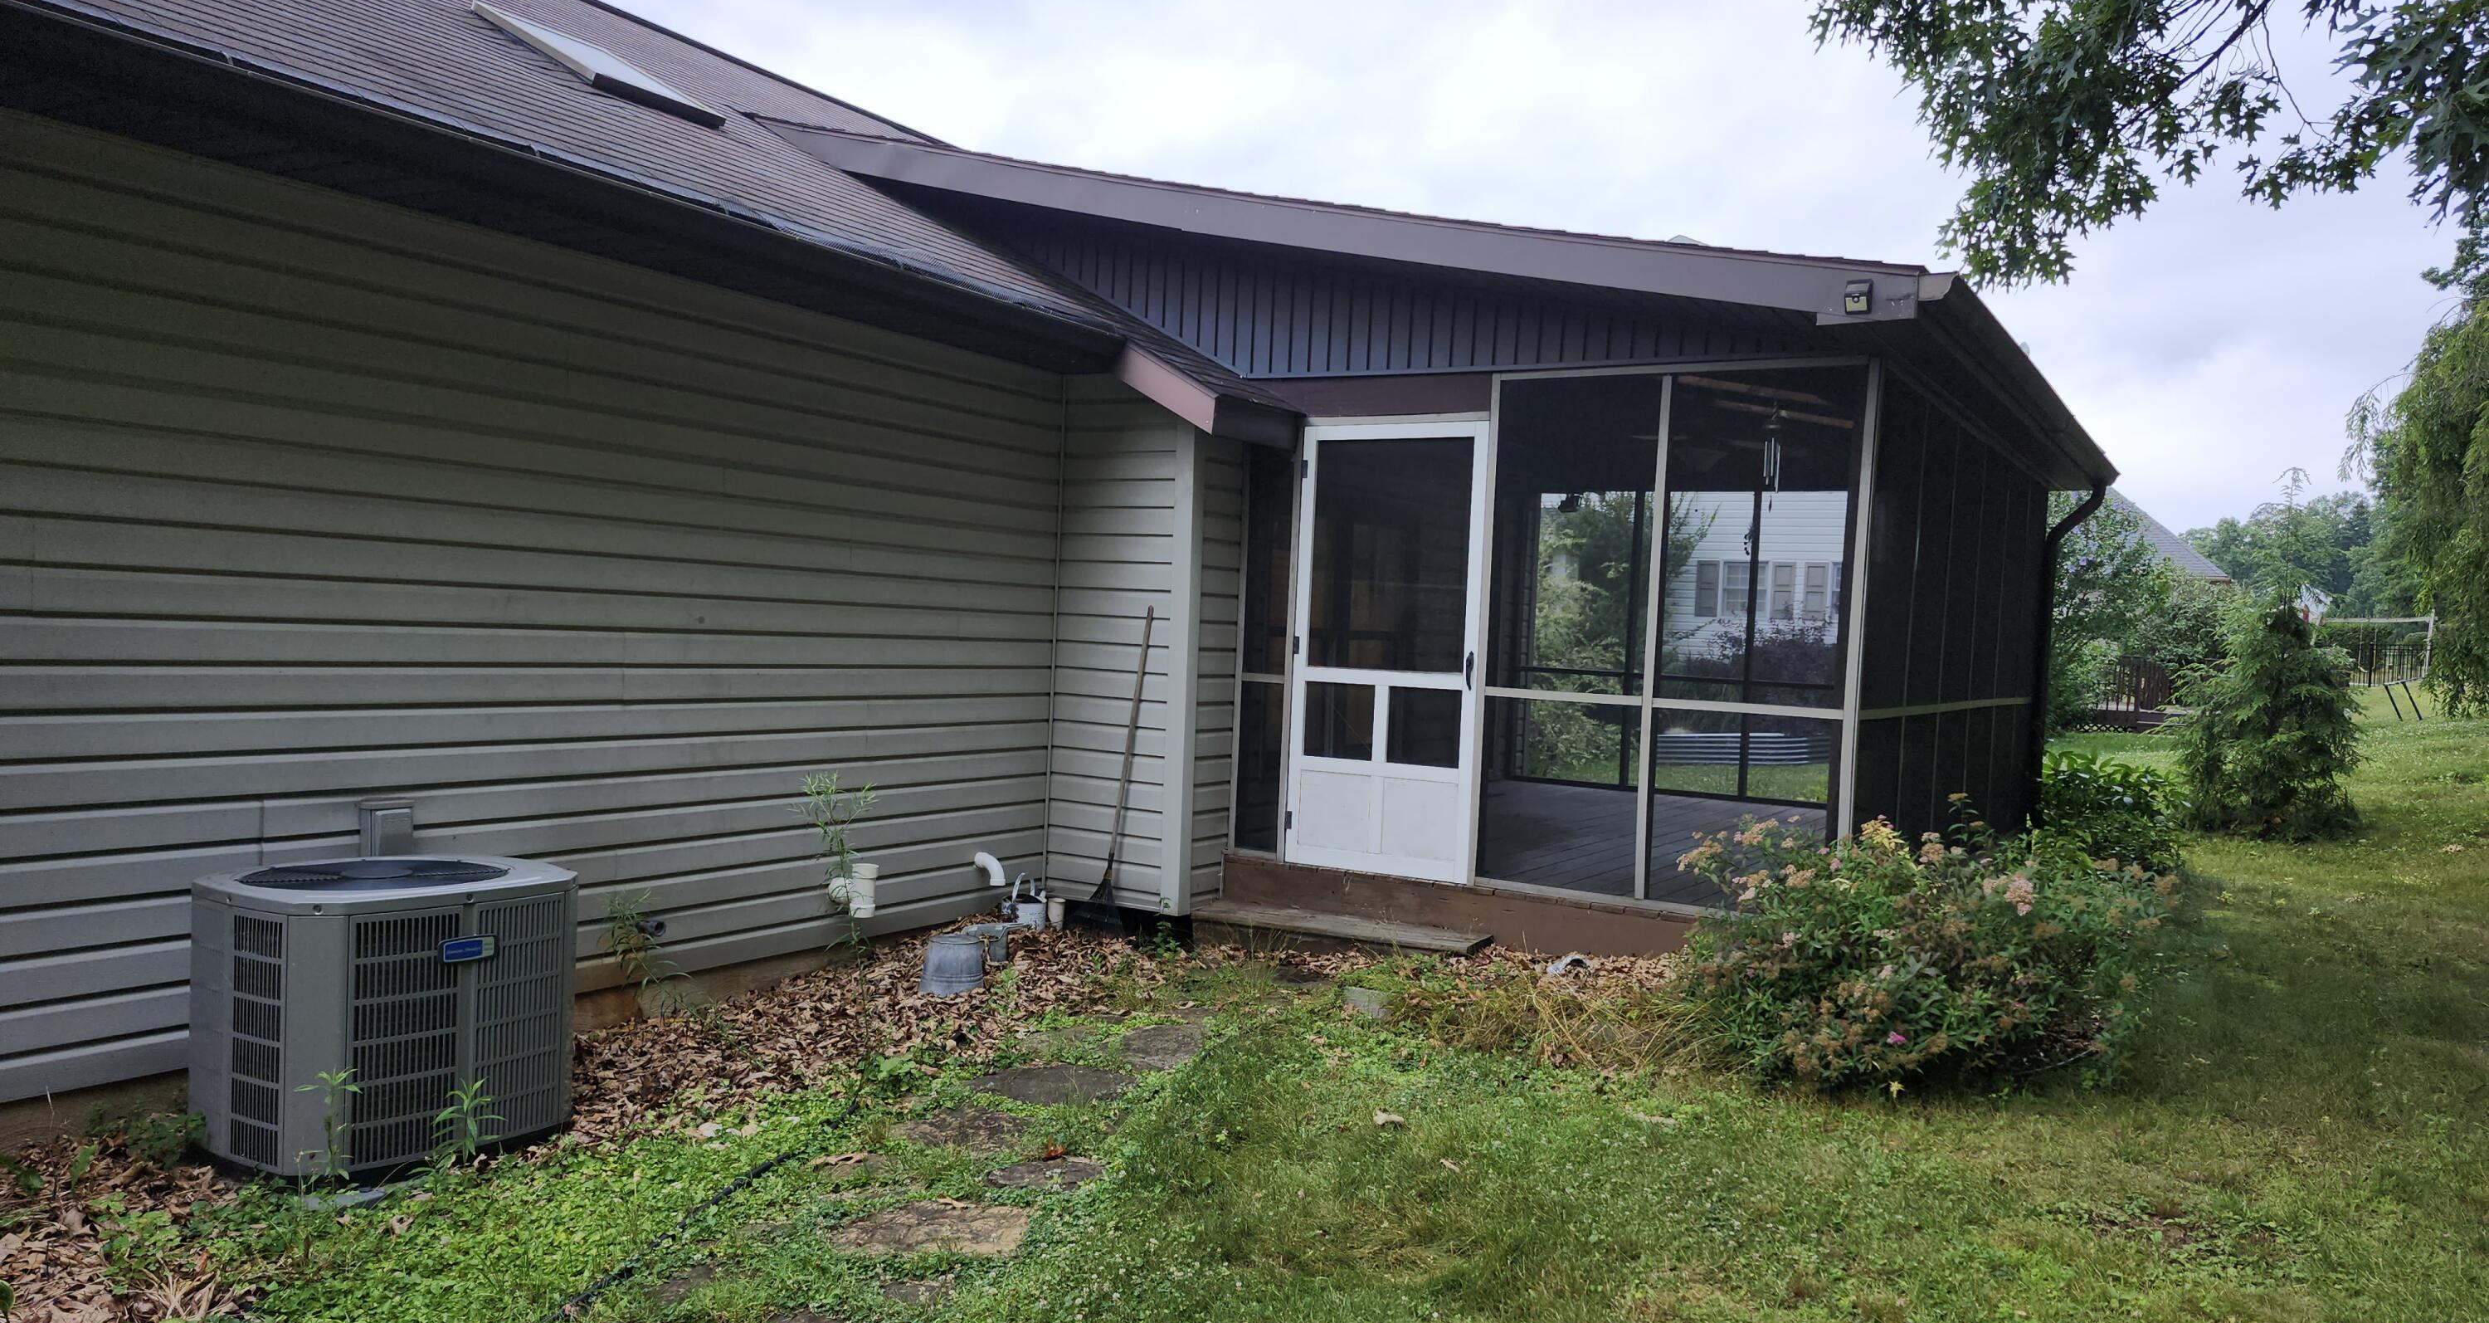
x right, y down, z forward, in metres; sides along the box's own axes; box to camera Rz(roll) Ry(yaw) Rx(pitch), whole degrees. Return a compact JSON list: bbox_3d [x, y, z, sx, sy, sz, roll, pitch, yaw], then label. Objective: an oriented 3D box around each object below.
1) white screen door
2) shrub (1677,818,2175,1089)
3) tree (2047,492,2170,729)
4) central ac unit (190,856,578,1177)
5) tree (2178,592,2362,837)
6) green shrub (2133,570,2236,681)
[{"bbox_3d":[0.638,-0.053,7.462,0.920,2.030,0.050,3,1,31],"label":"white screen door"},{"bbox_3d":[2.527,1.038,6.150,1.650,0.860,1.300,3,1,0],"label":"shrub"},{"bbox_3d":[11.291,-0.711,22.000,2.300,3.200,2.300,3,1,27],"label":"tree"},{"bbox_3d":[-2.286,0.901,4.429,0.692,0.659,0.778,3,1,34],"label":"central ac unit"},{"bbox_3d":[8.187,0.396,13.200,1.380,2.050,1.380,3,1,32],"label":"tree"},{"bbox_3d":[15.065,-0.358,26.500,1.700,2.200,1.700,3,1,30],"label":"green shrub"}]

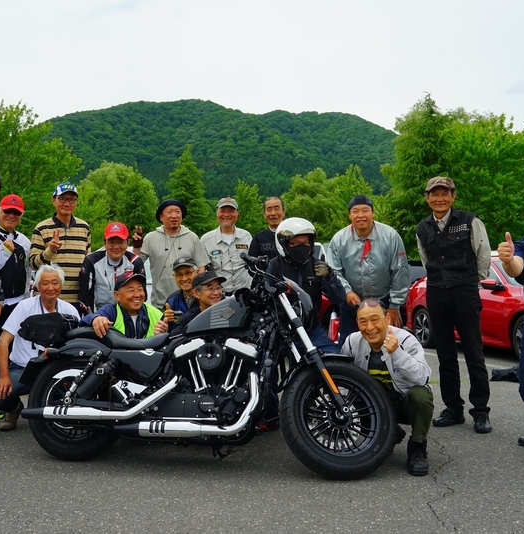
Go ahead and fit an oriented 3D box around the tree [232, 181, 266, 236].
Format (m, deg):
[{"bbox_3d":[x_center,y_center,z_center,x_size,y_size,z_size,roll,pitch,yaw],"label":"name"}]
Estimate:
[{"bbox_3d":[-0.539,-1.145,23.026,1.900,5.170,1.900,0,-1,0],"label":"tree"}]

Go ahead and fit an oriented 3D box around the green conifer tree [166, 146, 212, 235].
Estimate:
[{"bbox_3d":[-3.675,-2.296,27.046,2.800,7.600,2.800,0,-1,0],"label":"green conifer tree"}]

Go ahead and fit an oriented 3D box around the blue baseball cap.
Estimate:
[{"bbox_3d":[-1.440,-0.566,3.920,0.175,0.120,0.250,2,3,-30],"label":"blue baseball cap"}]

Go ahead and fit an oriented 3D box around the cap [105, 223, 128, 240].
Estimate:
[{"bbox_3d":[-1.028,-0.252,3.780,0.178,0.140,0.260,0,9,-12],"label":"cap"}]

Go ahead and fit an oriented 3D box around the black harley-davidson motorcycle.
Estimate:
[{"bbox_3d":[-0.365,0.525,2.950,2.160,1.160,0.860,0,-1,10],"label":"black harley-davidson motorcycle"}]

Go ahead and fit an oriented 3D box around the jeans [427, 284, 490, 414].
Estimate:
[{"bbox_3d":[1.392,0.581,3.780,0.430,0.920,0.280,0,-1,24],"label":"jeans"}]

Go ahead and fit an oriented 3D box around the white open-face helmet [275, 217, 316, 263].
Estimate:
[{"bbox_3d":[0.204,-0.173,3.300,0.255,0.265,0.310,0,9,-18],"label":"white open-face helmet"}]

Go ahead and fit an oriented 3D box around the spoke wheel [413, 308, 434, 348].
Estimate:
[{"bbox_3d":[2.699,1.003,8.700,0.230,0.640,0.640,1,-1,-9],"label":"spoke wheel"}]

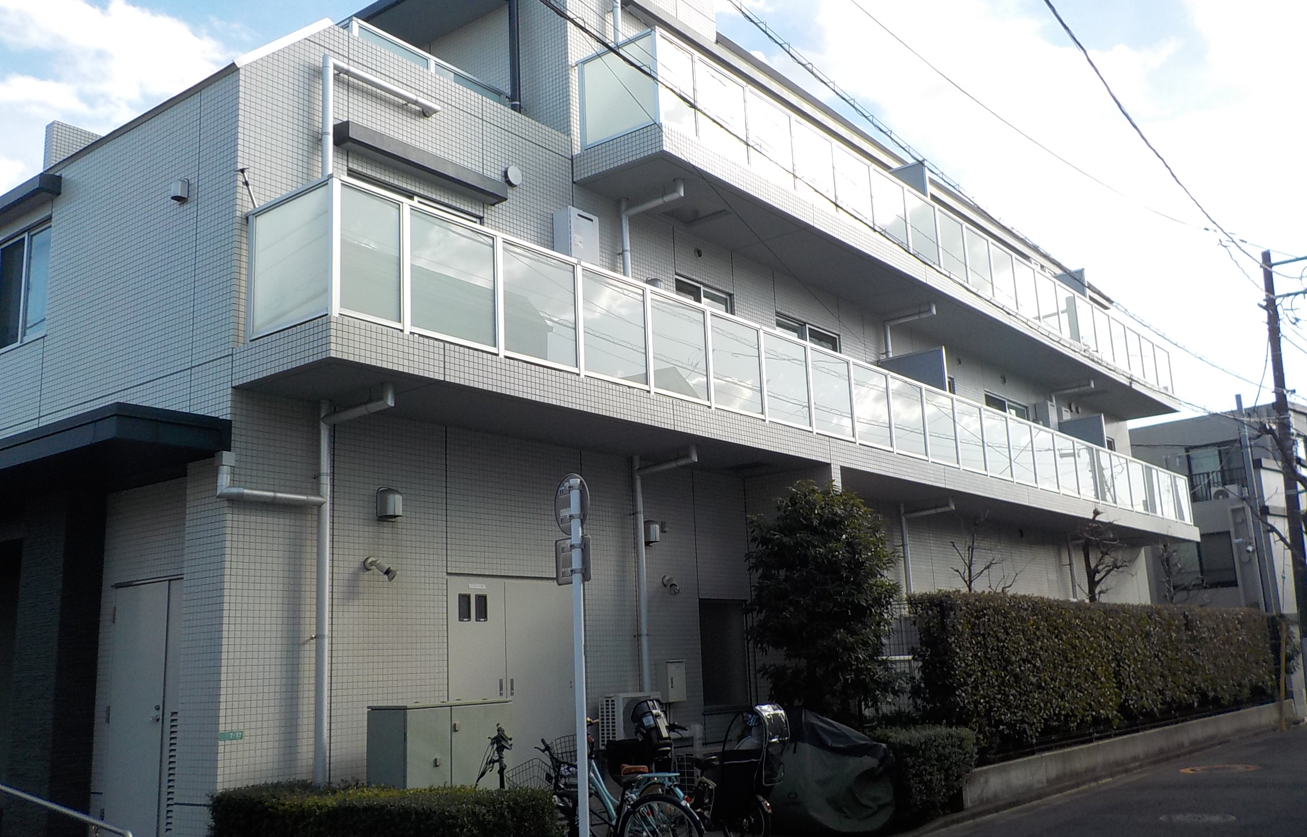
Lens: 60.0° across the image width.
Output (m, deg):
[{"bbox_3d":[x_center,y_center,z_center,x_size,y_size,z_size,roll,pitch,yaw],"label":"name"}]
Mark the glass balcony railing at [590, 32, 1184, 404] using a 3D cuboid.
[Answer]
[{"bbox_3d":[5.461,-2.162,18.891,1.130,1.060,18.450,-12,-15,38],"label":"glass balcony railing"}]

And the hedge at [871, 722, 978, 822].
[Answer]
[{"bbox_3d":[2.470,3.348,10.780,0.700,0.720,1.350,-12,-15,38],"label":"hedge"}]

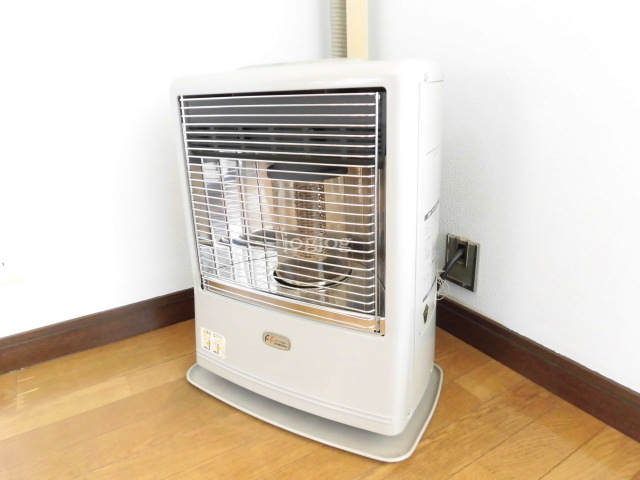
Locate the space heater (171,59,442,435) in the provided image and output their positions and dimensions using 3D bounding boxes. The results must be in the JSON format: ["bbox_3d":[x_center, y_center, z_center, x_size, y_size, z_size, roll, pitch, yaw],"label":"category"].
[{"bbox_3d":[-0.023,-0.006,0.881,0.460,0.625,0.249,8,22,26],"label":"space heater"}]

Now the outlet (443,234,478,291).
[{"bbox_3d":[0.317,0.052,0.989,0.012,0.109,0.083,-12,21,-29],"label":"outlet"}]

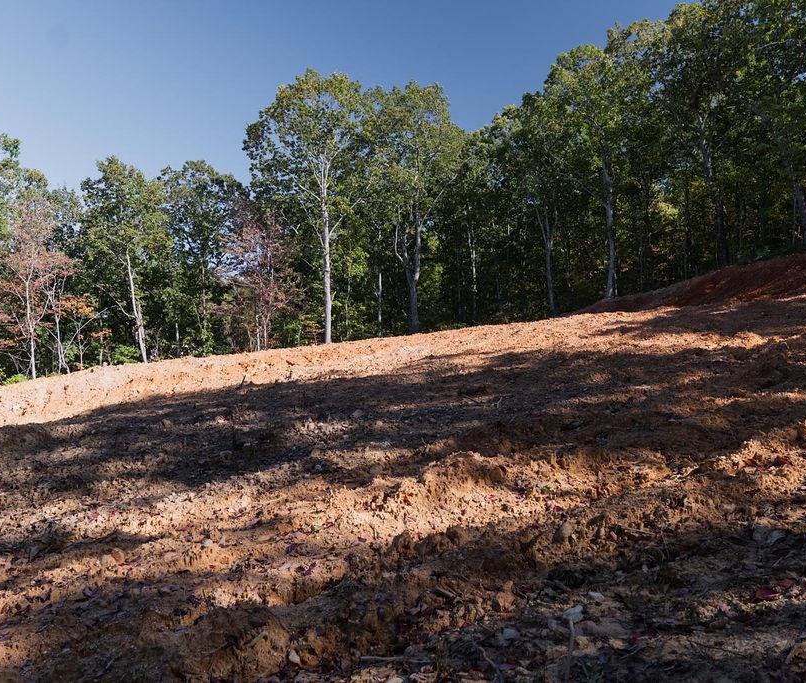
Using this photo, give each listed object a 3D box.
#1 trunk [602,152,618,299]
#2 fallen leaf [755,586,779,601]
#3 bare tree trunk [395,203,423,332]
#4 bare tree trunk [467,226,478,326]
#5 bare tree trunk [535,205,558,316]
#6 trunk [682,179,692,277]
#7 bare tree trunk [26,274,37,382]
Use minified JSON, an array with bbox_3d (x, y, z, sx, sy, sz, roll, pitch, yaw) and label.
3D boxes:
[{"bbox_3d":[9.872,-5.546,34.000,0.727,6.980,0.500,-1,-2,0],"label":"trunk"},{"bbox_3d":[1.589,1.098,3.100,0.105,0.030,0.080,-12,9,0],"label":"fallen leaf"},{"bbox_3d":[0.324,-3.594,35.500,1.328,6.489,0.900,-1,-2,0],"label":"bare tree trunk"},{"bbox_3d":[3.713,-3.526,38.000,0.454,5.236,0.400,-1,-2,0],"label":"bare tree trunk"},{"bbox_3d":[7.264,-4.100,36.000,0.947,5.669,0.700,-1,-2,0],"label":"bare tree trunk"},{"bbox_3d":[13.553,-5.450,34.000,0.430,4.876,0.400,-1,-2,0],"label":"trunk"},{"bbox_3d":[-19.327,-0.676,37.000,0.437,5.411,0.400,-1,-2,0],"label":"bare tree trunk"}]

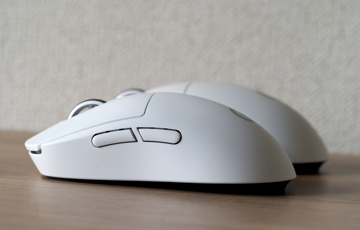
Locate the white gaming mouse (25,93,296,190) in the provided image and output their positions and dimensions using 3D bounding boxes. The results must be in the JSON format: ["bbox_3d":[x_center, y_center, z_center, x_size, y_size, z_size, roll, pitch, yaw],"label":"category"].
[{"bbox_3d":[-0.006,0.010,0.555,0.119,0.039,0.062,4,6,12],"label":"white gaming mouse"}]

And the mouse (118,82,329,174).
[{"bbox_3d":[0.011,0.004,0.620,0.126,0.040,0.064,4,6,12],"label":"mouse"}]

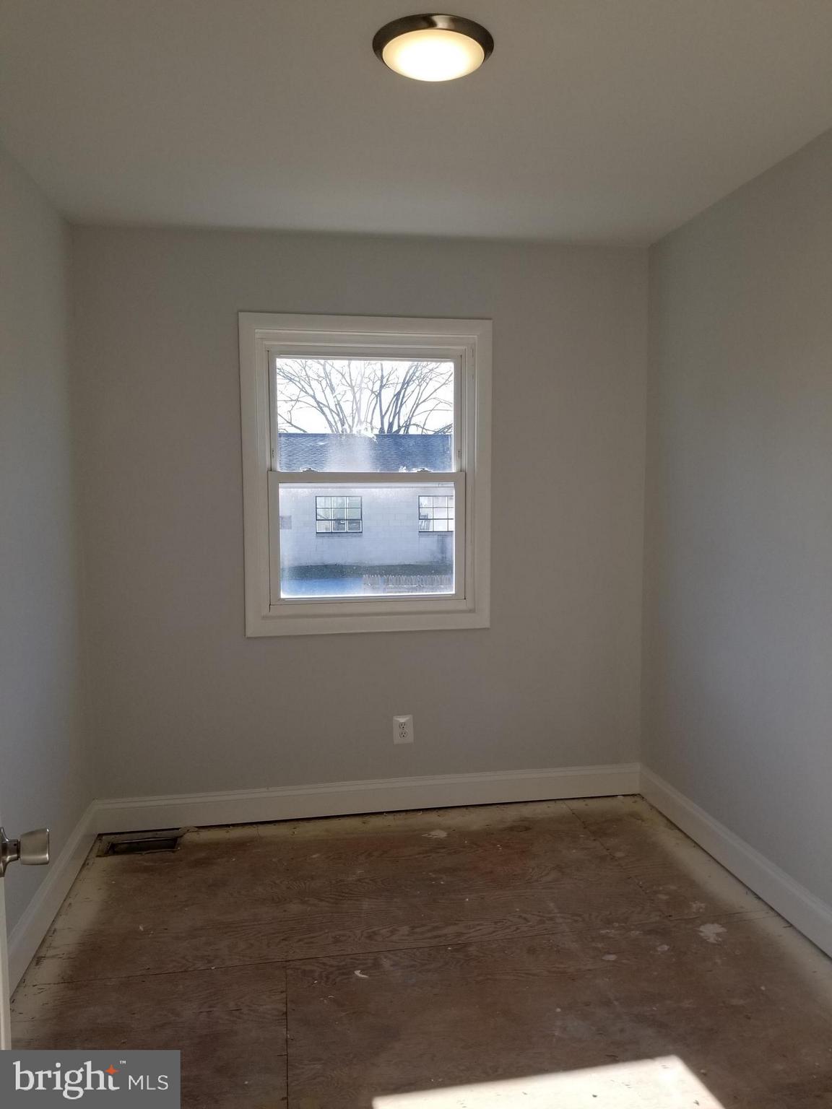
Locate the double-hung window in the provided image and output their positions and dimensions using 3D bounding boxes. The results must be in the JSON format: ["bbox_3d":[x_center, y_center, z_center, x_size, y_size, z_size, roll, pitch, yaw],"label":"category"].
[{"bbox_3d":[-0.197,-0.327,3.507,1.035,1.310,0.110,-1,5,-9],"label":"double-hung window"}]

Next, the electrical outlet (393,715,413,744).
[{"bbox_3d":[-0.055,0.753,3.585,0.082,0.123,0.010,-1,5,-9],"label":"electrical outlet"}]

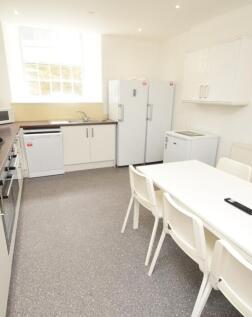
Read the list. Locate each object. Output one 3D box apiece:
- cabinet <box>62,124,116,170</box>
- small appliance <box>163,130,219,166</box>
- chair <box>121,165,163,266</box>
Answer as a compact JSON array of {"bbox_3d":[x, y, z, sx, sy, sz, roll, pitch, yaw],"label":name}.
[{"bbox_3d":[-0.769,-0.258,4.030,1.010,0.870,0.580,-6,19,-23],"label":"cabinet"},{"bbox_3d":[1.032,0.019,3.279,0.560,0.850,0.600,-6,19,-23],"label":"small appliance"},{"bbox_3d":[0.305,0.460,1.905,0.530,0.800,0.470,-8,19,-26],"label":"chair"}]

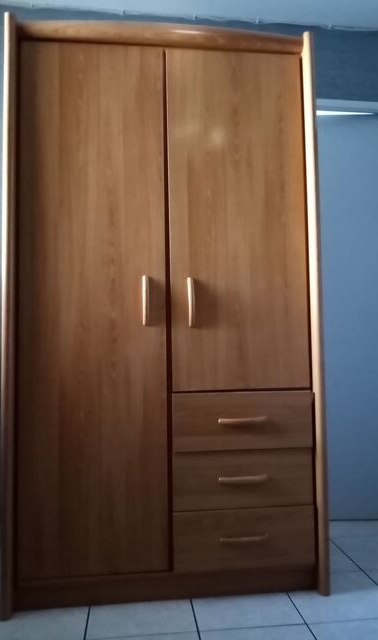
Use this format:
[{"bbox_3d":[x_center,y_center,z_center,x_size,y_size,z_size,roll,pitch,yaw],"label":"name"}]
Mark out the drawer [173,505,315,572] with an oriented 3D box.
[{"bbox_3d":[0.171,0.756,1.846,0.488,0.196,0.450,-1,-3,-6],"label":"drawer"}]

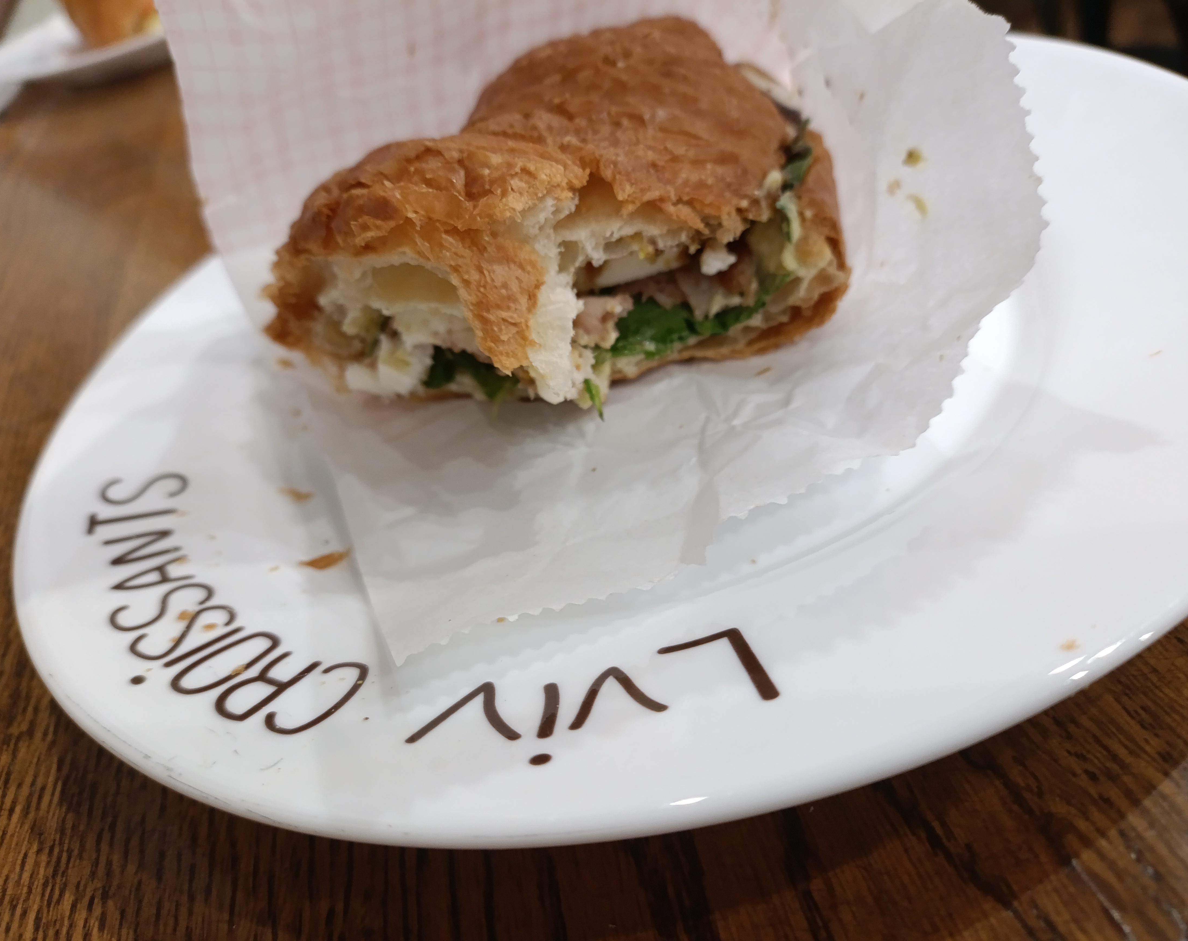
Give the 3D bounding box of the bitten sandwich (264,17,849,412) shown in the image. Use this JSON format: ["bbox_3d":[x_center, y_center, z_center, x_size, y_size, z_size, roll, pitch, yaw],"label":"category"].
[{"bbox_3d":[-0.010,-0.065,0.215,0.127,0.051,0.088,-7,41,14],"label":"bitten sandwich"}]

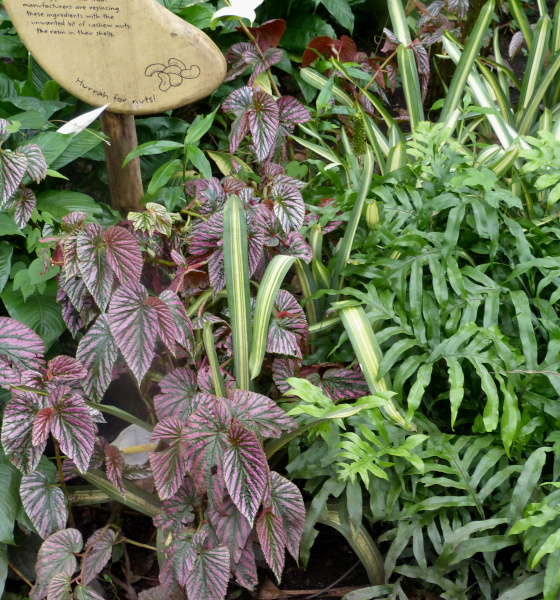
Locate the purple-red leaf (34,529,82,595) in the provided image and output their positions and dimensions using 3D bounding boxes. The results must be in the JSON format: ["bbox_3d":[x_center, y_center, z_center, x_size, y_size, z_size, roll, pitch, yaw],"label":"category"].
[{"bbox_3d":[-0.387,0.463,2.103,0.080,0.125,0.030,28,-6,13],"label":"purple-red leaf"}]

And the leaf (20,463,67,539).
[{"bbox_3d":[-0.411,0.357,2.100,0.079,0.134,0.030,-9,-9,2],"label":"leaf"}]

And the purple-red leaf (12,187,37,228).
[{"bbox_3d":[-0.531,-0.192,2.500,0.049,0.093,0.030,8,-15,-7],"label":"purple-red leaf"}]

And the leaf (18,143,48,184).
[{"bbox_3d":[-0.558,-0.307,2.700,0.070,0.095,0.040,-12,-2,-16],"label":"leaf"}]

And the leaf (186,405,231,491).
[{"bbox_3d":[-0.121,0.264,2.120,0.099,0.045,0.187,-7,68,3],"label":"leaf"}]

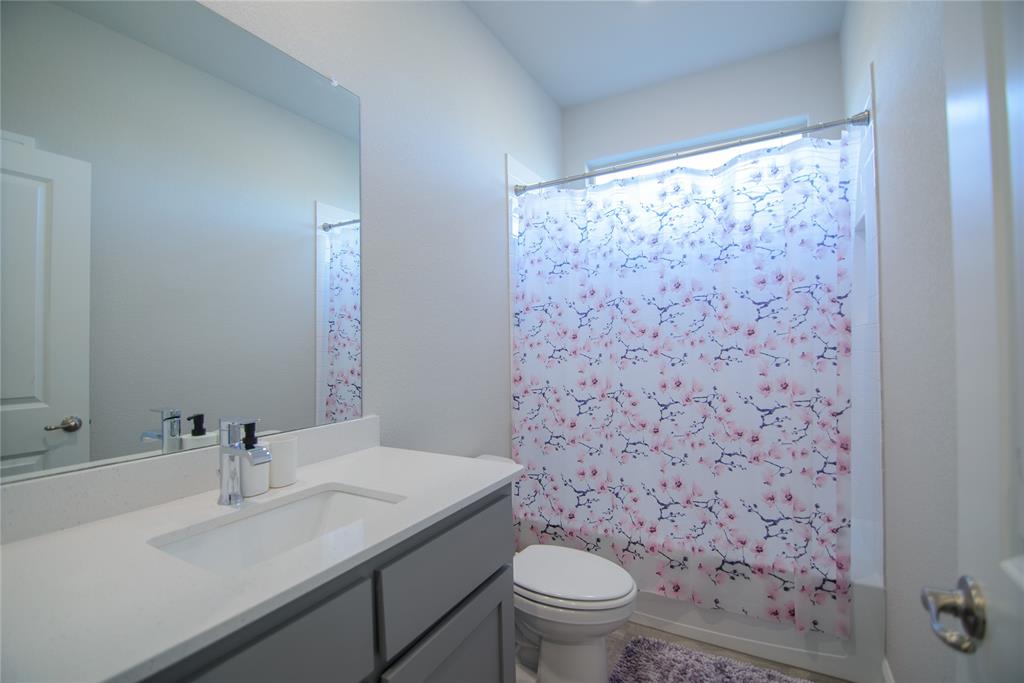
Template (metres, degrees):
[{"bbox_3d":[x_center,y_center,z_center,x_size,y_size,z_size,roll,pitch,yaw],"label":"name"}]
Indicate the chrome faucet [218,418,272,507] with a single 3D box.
[{"bbox_3d":[-0.564,0.255,0.963,0.123,0.183,0.044,-1,-1,29],"label":"chrome faucet"}]

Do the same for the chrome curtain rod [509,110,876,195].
[{"bbox_3d":[0.665,-0.805,2.024,1.473,0.057,0.057,-1,-1,29],"label":"chrome curtain rod"}]

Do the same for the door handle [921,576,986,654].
[{"bbox_3d":[0.524,0.318,0.534,0.052,0.068,0.122,-1,-1,28],"label":"door handle"}]

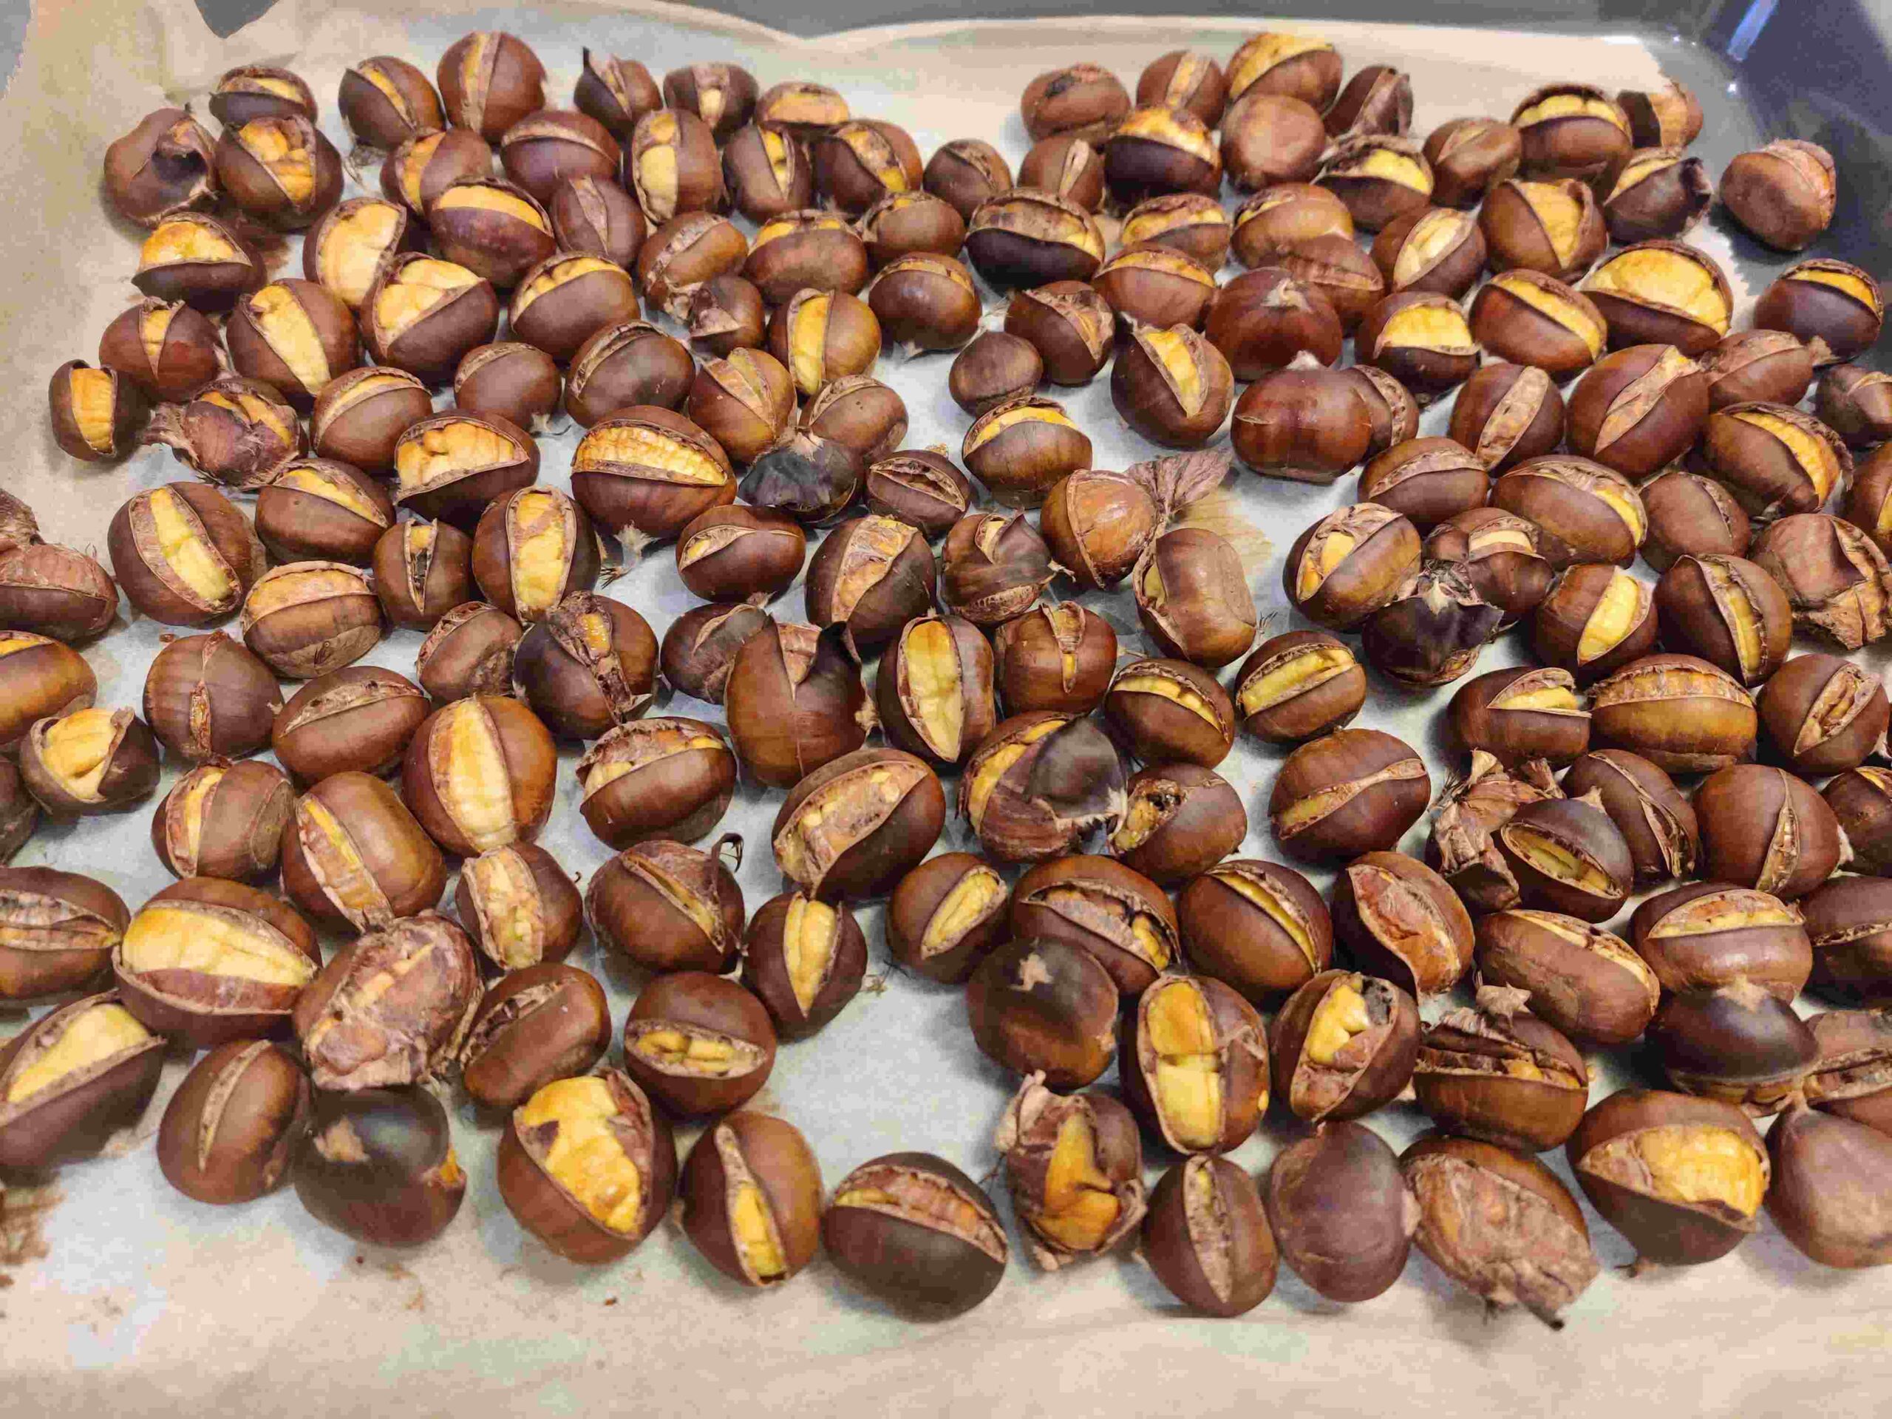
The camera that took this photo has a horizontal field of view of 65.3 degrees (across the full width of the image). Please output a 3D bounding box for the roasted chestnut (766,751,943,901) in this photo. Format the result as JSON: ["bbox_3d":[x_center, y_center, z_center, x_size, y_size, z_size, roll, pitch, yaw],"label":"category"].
[{"bbox_3d":[-0.018,0.023,0.296,0.038,0.026,0.029,-38,67,-20],"label":"roasted chestnut"}]

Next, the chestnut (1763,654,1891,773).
[{"bbox_3d":[0.180,0.001,0.303,0.023,0.023,0.025,0,60,0],"label":"chestnut"}]

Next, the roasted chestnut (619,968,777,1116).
[{"bbox_3d":[-0.046,0.062,0.276,0.029,0.025,0.027,0,59,0],"label":"roasted chestnut"}]

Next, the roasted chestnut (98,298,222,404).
[{"bbox_3d":[-0.185,-0.084,0.347,0.026,0.022,0.027,28,62,16],"label":"roasted chestnut"}]

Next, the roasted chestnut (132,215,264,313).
[{"bbox_3d":[-0.191,-0.114,0.377,0.031,0.024,0.026,3,60,1],"label":"roasted chestnut"}]

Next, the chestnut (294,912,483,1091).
[{"bbox_3d":[-0.103,0.053,0.272,0.029,0.025,0.035,34,66,18],"label":"chestnut"}]

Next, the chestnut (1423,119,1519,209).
[{"bbox_3d":[0.143,-0.148,0.401,0.027,0.023,0.024,-26,61,-16],"label":"chestnut"}]

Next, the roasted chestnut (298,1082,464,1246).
[{"bbox_3d":[-0.096,0.077,0.250,0.028,0.023,0.027,0,57,0],"label":"roasted chestnut"}]

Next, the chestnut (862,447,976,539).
[{"bbox_3d":[-0.006,-0.048,0.327,0.026,0.018,0.018,27,62,16],"label":"chestnut"}]

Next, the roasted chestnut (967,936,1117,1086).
[{"bbox_3d":[0.018,0.057,0.278,0.029,0.023,0.027,41,68,21],"label":"roasted chestnut"}]

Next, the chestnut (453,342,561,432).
[{"bbox_3d":[-0.106,-0.078,0.357,0.025,0.021,0.022,-8,58,-5],"label":"chestnut"}]

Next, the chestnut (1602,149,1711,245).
[{"bbox_3d":[0.187,-0.135,0.388,0.028,0.022,0.025,-30,62,-18],"label":"chestnut"}]

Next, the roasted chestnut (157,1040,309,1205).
[{"bbox_3d":[-0.130,0.075,0.269,0.024,0.024,0.030,-5,60,-3],"label":"roasted chestnut"}]

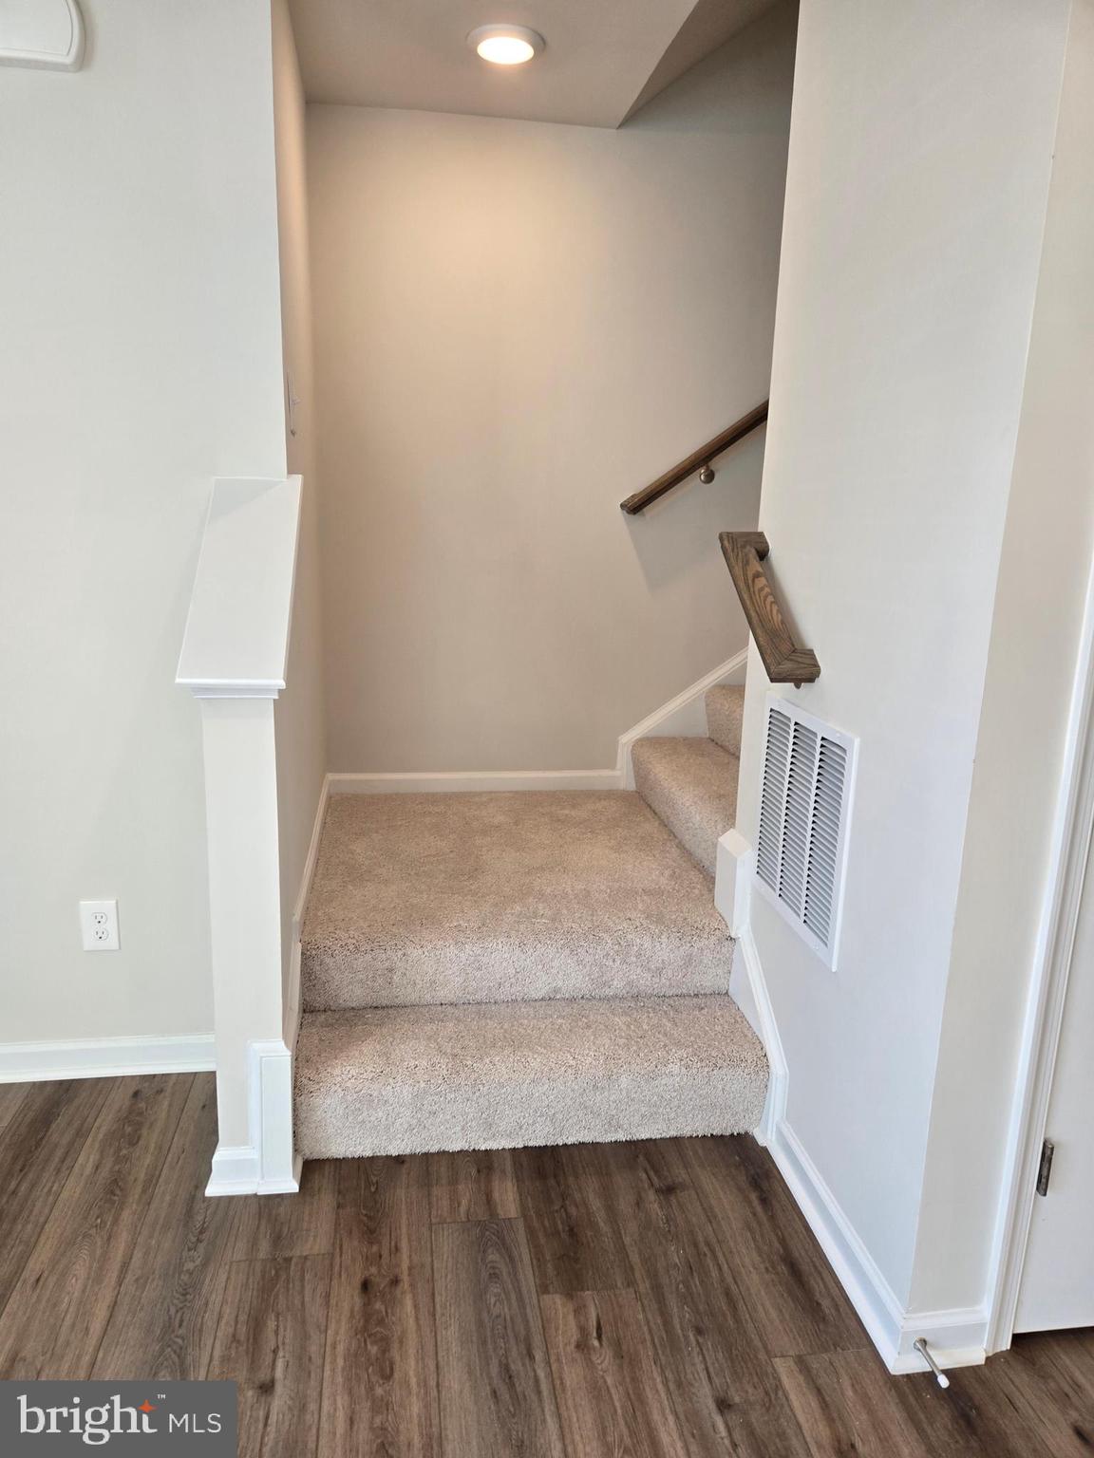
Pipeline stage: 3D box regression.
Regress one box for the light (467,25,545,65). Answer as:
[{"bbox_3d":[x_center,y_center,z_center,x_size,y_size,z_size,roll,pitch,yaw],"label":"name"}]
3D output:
[{"bbox_3d":[-0.102,-1.645,2.349,0.187,0.028,0.187,0,12,-9],"label":"light"}]

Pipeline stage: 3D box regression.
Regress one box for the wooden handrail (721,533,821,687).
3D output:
[{"bbox_3d":[0.443,-0.248,1.962,0.094,0.065,0.435,0,47,-9],"label":"wooden handrail"}]

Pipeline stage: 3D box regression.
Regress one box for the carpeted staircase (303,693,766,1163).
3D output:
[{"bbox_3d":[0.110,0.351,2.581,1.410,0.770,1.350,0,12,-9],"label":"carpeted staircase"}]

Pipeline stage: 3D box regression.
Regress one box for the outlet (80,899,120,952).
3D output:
[{"bbox_3d":[-0.984,0.433,2.135,0.074,0.118,0.009,0,12,-9],"label":"outlet"}]

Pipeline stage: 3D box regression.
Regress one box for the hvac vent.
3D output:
[{"bbox_3d":[0.494,0.182,1.885,0.016,0.422,0.405,0,12,-9],"label":"hvac vent"}]

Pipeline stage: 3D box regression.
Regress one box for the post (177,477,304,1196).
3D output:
[{"bbox_3d":[-0.573,0.180,1.912,0.180,1.340,0.490,0,12,-9],"label":"post"}]

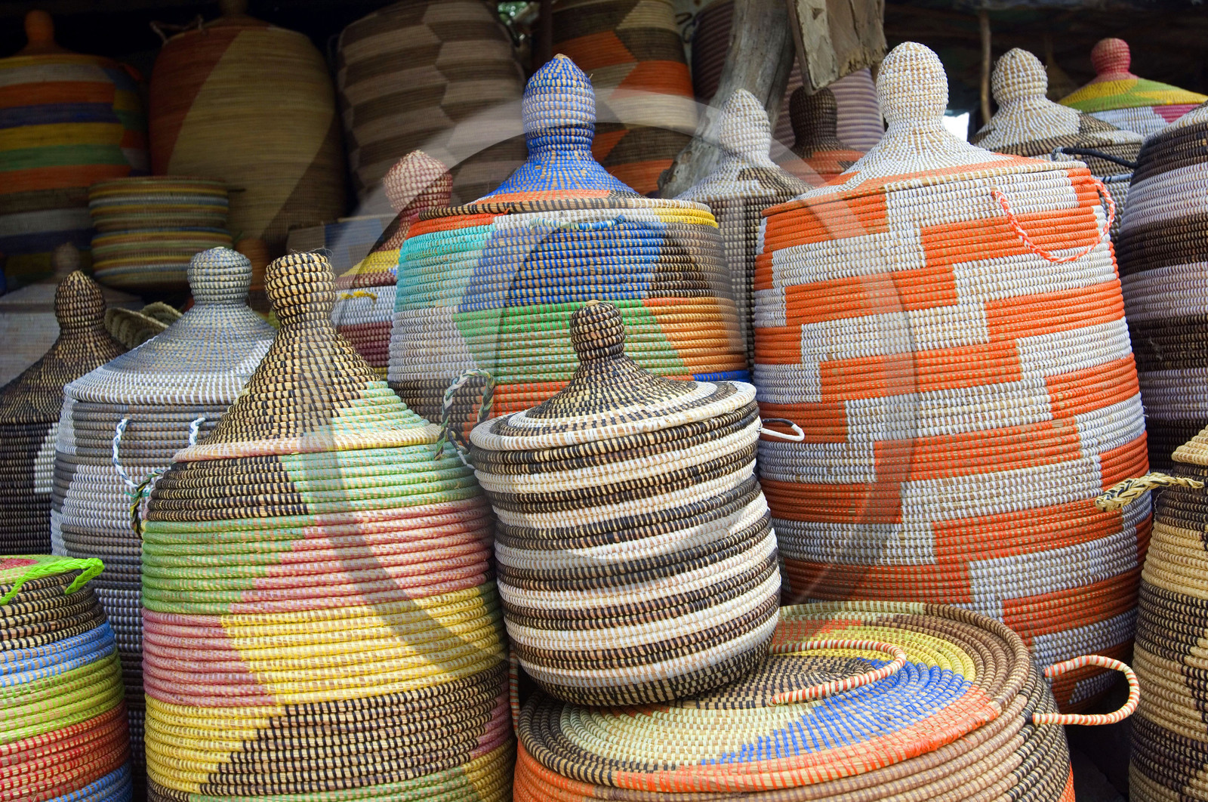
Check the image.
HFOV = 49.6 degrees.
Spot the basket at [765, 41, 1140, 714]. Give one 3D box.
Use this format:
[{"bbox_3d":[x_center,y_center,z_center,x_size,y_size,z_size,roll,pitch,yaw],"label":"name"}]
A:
[{"bbox_3d":[0.443,-0.034,1.707,0.490,0.855,0.490,-7,6,0],"label":"basket"}]

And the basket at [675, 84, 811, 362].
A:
[{"bbox_3d":[0.230,-0.135,2.040,0.330,0.670,0.330,-2,7,0],"label":"basket"}]

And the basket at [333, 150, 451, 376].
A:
[{"bbox_3d":[-0.268,-0.050,2.020,0.350,0.640,0.350,-2,7,0],"label":"basket"}]

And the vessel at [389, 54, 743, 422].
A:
[{"bbox_3d":[-0.037,-0.018,1.573,0.435,0.770,0.435,-2,6,0],"label":"vessel"}]

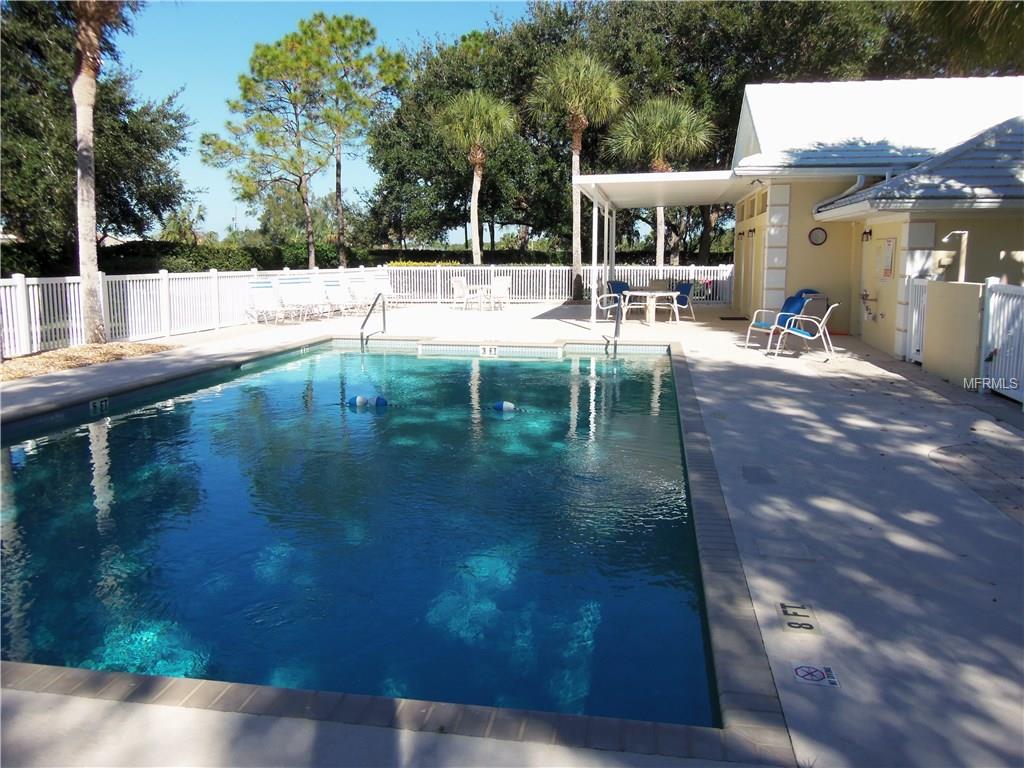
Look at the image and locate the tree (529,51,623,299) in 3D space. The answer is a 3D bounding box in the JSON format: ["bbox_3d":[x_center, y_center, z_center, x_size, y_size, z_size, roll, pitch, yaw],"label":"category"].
[{"bbox_3d":[2.048,-6.564,26.711,3.000,7.985,3.000,0,9,0],"label":"tree"}]

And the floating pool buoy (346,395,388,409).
[{"bbox_3d":[-1.716,0.221,9.867,0.460,0.140,0.140,1,9,8],"label":"floating pool buoy"}]

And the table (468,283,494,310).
[{"bbox_3d":[-0.920,-2.500,24.202,0.880,0.730,0.880,-1,9,-9],"label":"table"}]

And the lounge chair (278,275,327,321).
[{"bbox_3d":[-5.266,-2.120,20.821,1.300,1.000,0.680,7,11,37],"label":"lounge chair"}]

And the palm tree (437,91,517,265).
[{"bbox_3d":[-1.278,-6.730,29.822,2.800,7.363,2.800,0,9,0],"label":"palm tree"}]

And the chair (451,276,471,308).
[{"bbox_3d":[-1.499,-2.670,24.581,0.620,0.950,0.580,6,11,35],"label":"chair"}]

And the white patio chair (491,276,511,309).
[{"bbox_3d":[-0.340,-2.655,24.482,0.620,0.950,0.580,-7,11,-39],"label":"white patio chair"}]

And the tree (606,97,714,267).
[{"bbox_3d":[5.262,-6.508,29.350,3.800,7.068,3.800,0,9,0],"label":"tree"}]

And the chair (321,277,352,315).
[{"bbox_3d":[-4.830,-2.425,22.797,1.150,0.980,0.660,7,11,37],"label":"chair"}]

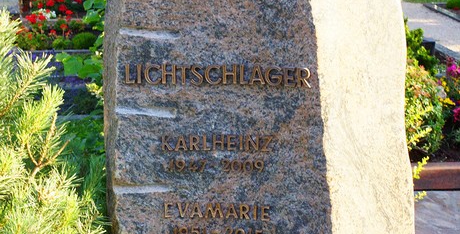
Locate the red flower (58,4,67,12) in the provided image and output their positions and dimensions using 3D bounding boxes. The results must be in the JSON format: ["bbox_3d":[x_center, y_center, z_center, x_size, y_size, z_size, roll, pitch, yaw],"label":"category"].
[{"bbox_3d":[-1.782,-1.154,9.100,0.085,0.080,0.085,-3,15,-11],"label":"red flower"}]

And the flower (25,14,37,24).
[{"bbox_3d":[-1.959,-0.957,8.400,0.115,0.095,0.105,-3,15,-13],"label":"flower"}]

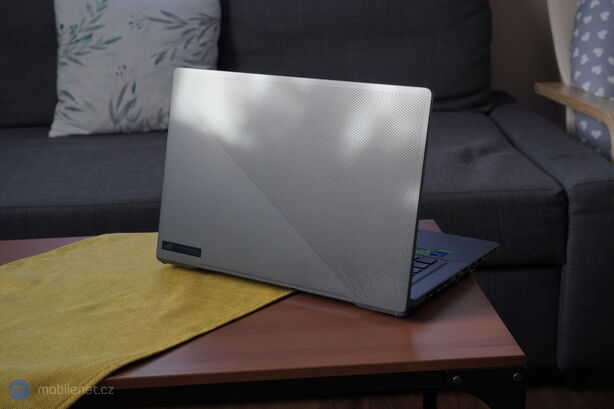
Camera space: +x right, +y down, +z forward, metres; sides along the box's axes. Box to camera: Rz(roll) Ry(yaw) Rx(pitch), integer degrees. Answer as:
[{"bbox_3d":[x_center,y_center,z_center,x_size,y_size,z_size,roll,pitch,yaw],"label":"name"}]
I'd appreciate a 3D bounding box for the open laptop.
[{"bbox_3d":[0.025,-0.048,1.091,0.355,0.236,0.247,9,19,33],"label":"open laptop"}]

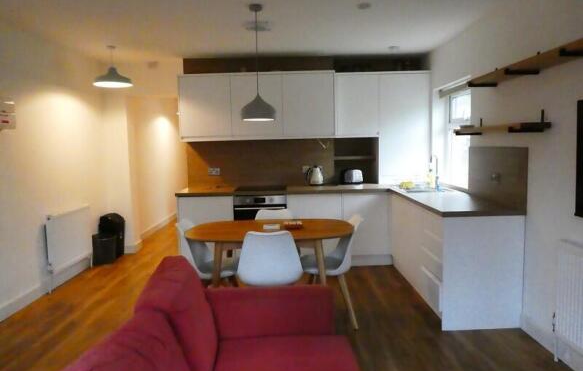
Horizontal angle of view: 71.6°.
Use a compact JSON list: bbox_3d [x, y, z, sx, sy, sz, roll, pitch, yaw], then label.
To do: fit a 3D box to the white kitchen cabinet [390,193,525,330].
[{"bbox_3d":[1.409,0.568,3.741,0.590,0.863,1.530,-1,6,-1],"label":"white kitchen cabinet"}]

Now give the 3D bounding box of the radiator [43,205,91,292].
[{"bbox_3d":[-2.407,0.621,4.367,0.105,0.690,0.830,-1,6,0],"label":"radiator"}]

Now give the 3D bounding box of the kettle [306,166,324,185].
[{"bbox_3d":[0.297,-0.122,4.976,0.215,0.245,0.160,-1,6,0],"label":"kettle"}]

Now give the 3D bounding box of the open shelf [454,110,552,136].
[{"bbox_3d":[1.567,-0.479,3.127,0.240,0.140,1.030,-1,6,-1],"label":"open shelf"}]

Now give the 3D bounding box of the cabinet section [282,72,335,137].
[{"bbox_3d":[0.205,-0.960,4.882,0.609,0.743,0.320,-1,6,0],"label":"cabinet section"}]

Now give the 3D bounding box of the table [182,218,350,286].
[{"bbox_3d":[-0.157,0.718,3.234,1.300,0.750,0.790,-1,6,-1],"label":"table"}]

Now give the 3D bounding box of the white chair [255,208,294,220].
[{"bbox_3d":[-0.149,0.657,3.529,0.480,0.825,0.530,-1,6,0],"label":"white chair"}]

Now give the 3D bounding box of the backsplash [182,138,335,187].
[{"bbox_3d":[-0.362,-0.272,4.940,1.800,0.560,0.020,-1,6,-1],"label":"backsplash"}]

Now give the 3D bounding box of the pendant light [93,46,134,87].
[{"bbox_3d":[-1.882,-1.258,4.247,0.435,0.408,0.435,-1,6,0],"label":"pendant light"}]

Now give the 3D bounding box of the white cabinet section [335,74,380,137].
[{"bbox_3d":[0.768,-0.972,4.885,0.519,0.743,0.320,-1,6,0],"label":"white cabinet section"}]

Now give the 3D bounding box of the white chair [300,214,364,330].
[{"bbox_3d":[0.319,0.669,3.255,0.540,0.820,0.480,-1,6,-1],"label":"white chair"}]

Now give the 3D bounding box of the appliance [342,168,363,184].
[{"bbox_3d":[0.743,-0.112,4.957,0.260,0.185,0.180,-1,6,-1],"label":"appliance"}]

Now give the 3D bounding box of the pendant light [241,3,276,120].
[{"bbox_3d":[-0.253,-0.909,3.017,0.265,0.835,0.265,-1,6,-1],"label":"pendant light"}]

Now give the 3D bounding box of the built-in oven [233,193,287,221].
[{"bbox_3d":[-0.340,0.380,4.812,0.601,0.600,0.560,-1,6,0],"label":"built-in oven"}]

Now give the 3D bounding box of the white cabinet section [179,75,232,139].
[{"bbox_3d":[-1.002,-0.928,4.876,0.609,0.738,0.320,-1,6,0],"label":"white cabinet section"}]

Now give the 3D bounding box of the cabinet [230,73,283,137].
[{"bbox_3d":[-0.405,-0.913,4.740,0.600,0.740,0.300,-1,6,-1],"label":"cabinet"}]

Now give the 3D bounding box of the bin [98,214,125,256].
[{"bbox_3d":[-2.304,0.652,5.212,0.300,0.594,0.285,-1,6,0],"label":"bin"}]

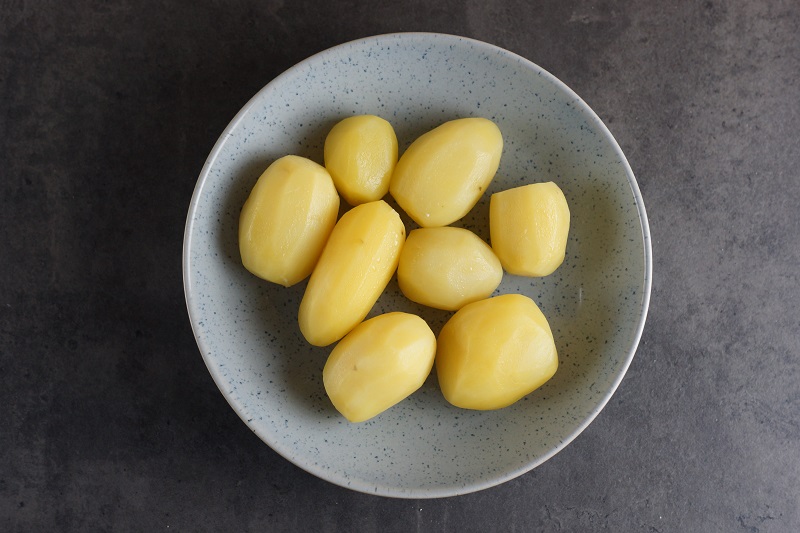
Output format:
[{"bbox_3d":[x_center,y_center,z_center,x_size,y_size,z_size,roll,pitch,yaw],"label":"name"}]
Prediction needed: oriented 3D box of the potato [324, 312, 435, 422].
[{"bbox_3d":[-0.011,0.052,0.915,0.066,0.040,0.046,-35,89,-1],"label":"potato"}]

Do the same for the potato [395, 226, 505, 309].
[{"bbox_3d":[0.028,0.001,0.917,0.057,0.041,0.045,10,89,0],"label":"potato"}]

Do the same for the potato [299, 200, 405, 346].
[{"bbox_3d":[-0.026,0.005,0.915,0.039,0.036,0.087,29,89,1],"label":"potato"}]

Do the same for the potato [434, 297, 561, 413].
[{"bbox_3d":[0.051,0.047,0.911,0.066,0.049,0.058,-24,89,0],"label":"potato"}]

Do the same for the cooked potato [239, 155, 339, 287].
[{"bbox_3d":[-0.061,-0.026,0.911,0.050,0.044,0.069,27,89,1],"label":"cooked potato"}]

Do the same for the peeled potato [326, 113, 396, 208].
[{"bbox_3d":[-0.021,-0.058,0.915,0.040,0.038,0.048,-10,89,0],"label":"peeled potato"}]

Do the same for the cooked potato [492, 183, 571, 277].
[{"bbox_3d":[0.072,-0.018,0.913,0.045,0.043,0.050,-12,89,0],"label":"cooked potato"}]

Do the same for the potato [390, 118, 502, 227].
[{"bbox_3d":[0.028,-0.053,0.911,0.047,0.040,0.069,39,89,1],"label":"potato"}]

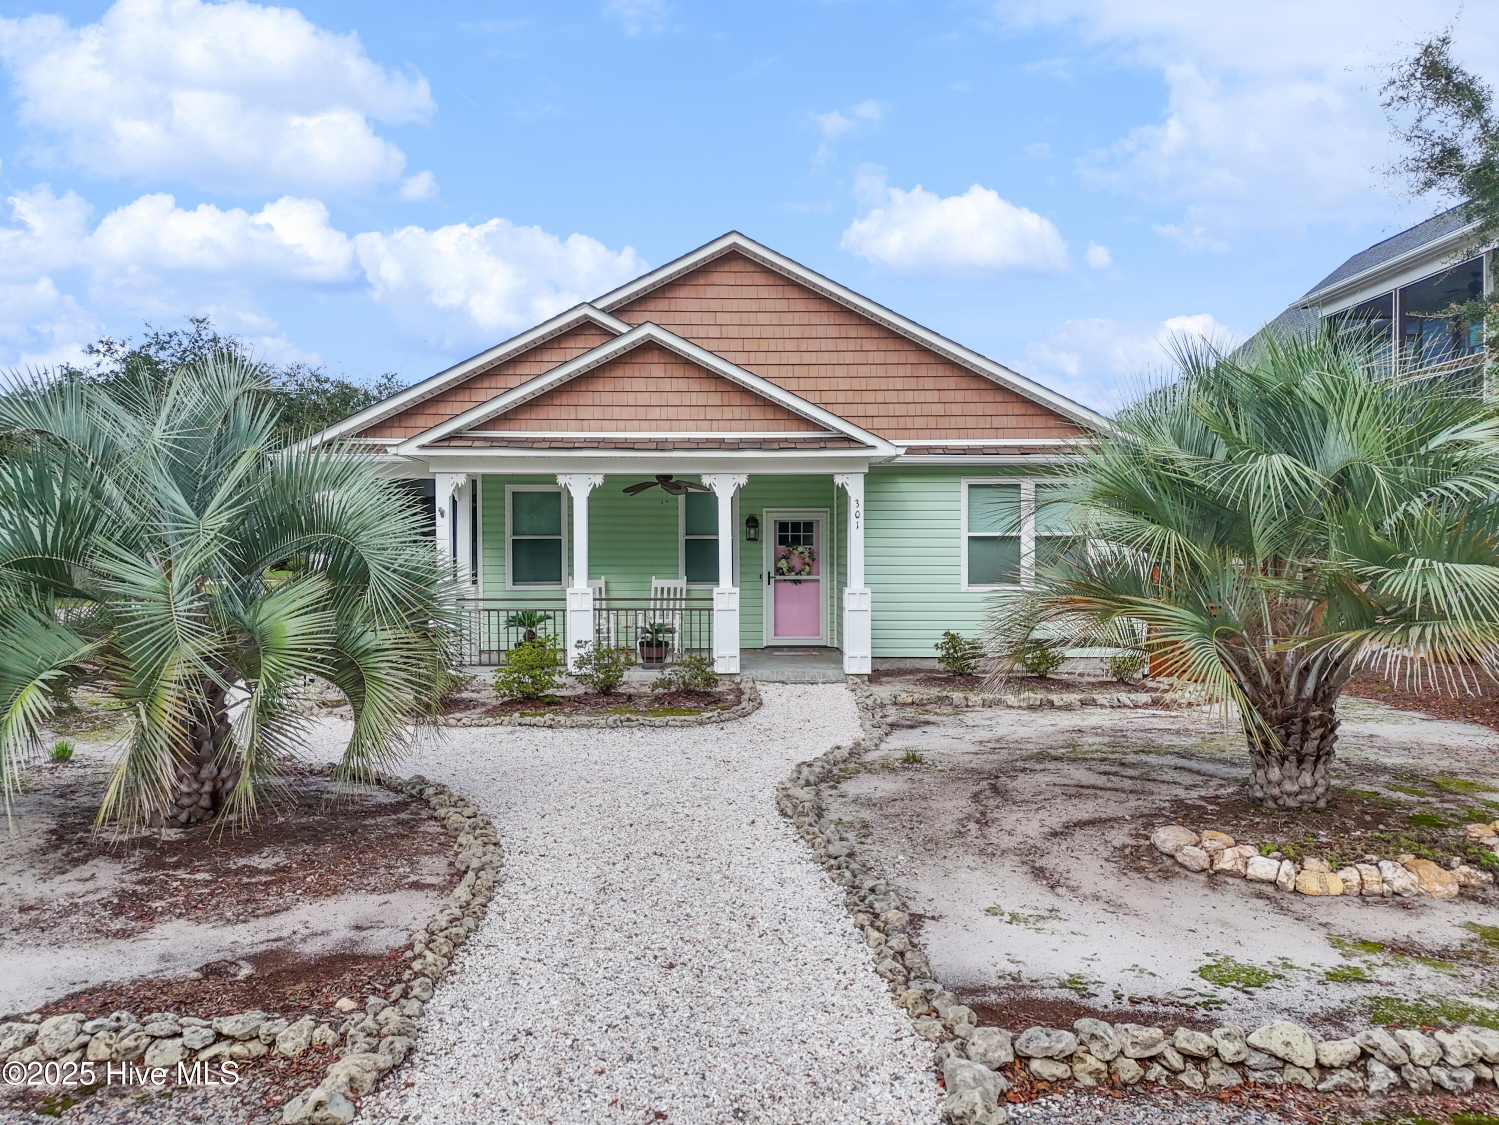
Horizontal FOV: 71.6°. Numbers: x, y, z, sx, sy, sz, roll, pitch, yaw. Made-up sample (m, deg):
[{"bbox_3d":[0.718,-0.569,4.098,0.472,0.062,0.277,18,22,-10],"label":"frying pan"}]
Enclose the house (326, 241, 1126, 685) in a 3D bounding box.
[{"bbox_3d":[-0.380,-1.430,19.150,12.000,5.920,12.600,0,0,0],"label":"house"}]

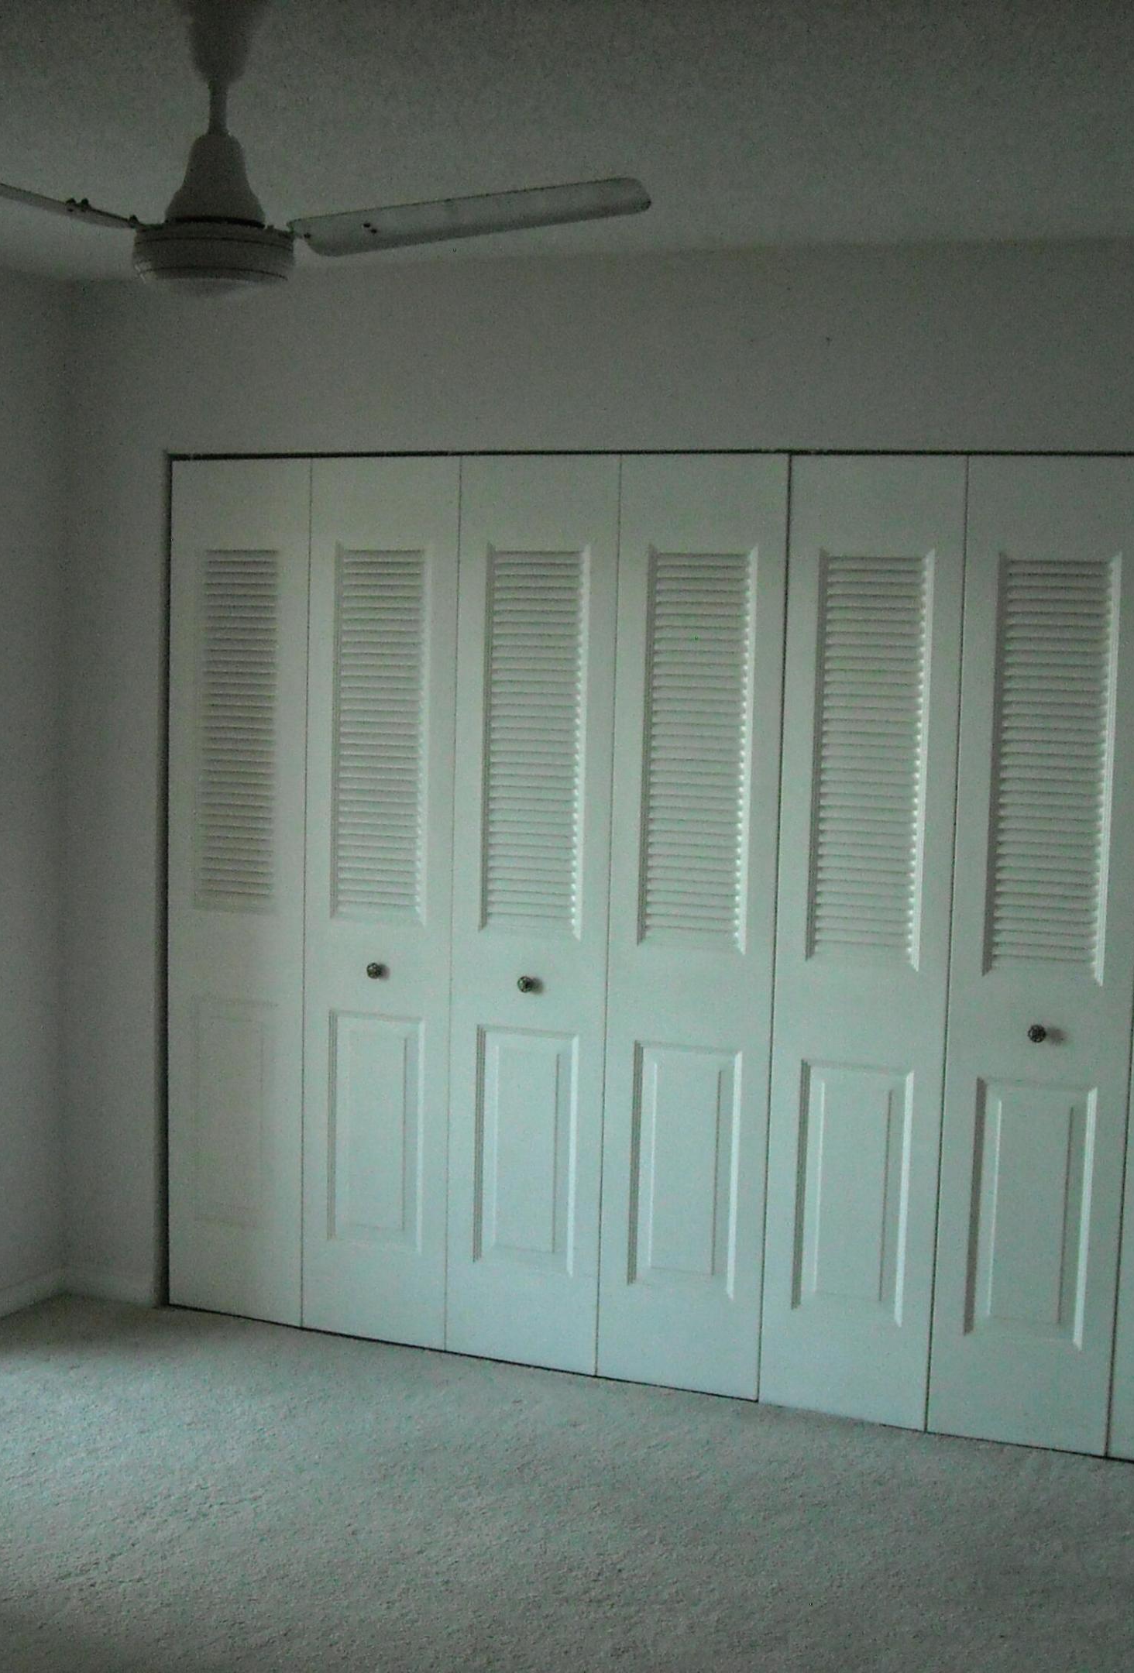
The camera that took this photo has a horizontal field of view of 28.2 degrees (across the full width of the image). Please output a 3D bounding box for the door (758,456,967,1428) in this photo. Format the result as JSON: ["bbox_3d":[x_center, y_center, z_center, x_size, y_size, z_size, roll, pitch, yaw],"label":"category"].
[{"bbox_3d":[0.614,0.228,4.731,0.366,2.015,0.035,4,7,22],"label":"door"}]

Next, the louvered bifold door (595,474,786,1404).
[{"bbox_3d":[0.271,0.206,4.868,0.366,2.015,0.035,4,7,22],"label":"louvered bifold door"}]

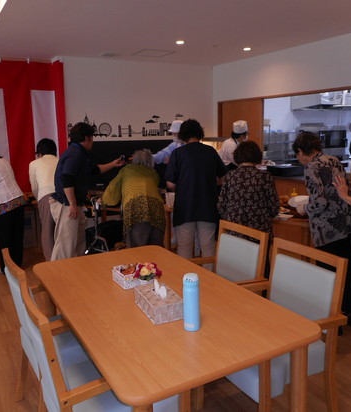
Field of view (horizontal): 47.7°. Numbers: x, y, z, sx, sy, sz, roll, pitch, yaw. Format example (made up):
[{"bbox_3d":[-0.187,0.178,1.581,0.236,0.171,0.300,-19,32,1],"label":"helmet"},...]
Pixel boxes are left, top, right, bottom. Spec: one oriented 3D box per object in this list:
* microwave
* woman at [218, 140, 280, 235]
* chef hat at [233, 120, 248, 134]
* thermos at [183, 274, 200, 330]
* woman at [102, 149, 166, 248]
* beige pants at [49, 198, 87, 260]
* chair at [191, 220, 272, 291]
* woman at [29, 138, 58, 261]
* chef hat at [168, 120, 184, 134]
[{"bbox_3d":[2.908,-1.215,7.300,0.580,0.340,0.450,-2,12,-9],"label":"microwave"},{"bbox_3d":[0.661,0.130,3.692,0.540,1.460,0.480,0,9,5],"label":"woman"},{"bbox_3d":[0.820,-0.990,5.000,0.200,0.150,0.180,-6,13,-24],"label":"chef hat"},{"bbox_3d":[0.068,0.388,1.615,0.066,0.232,0.068,-1,12,0],"label":"thermos"},{"bbox_3d":[-0.419,0.106,4.132,0.600,1.410,0.650,-1,9,-3],"label":"woman"},{"bbox_3d":[-1.026,0.376,3.798,0.330,0.940,0.340,-5,10,-25],"label":"beige pants"},{"bbox_3d":[0.235,0.591,2.688,0.570,0.860,0.540,-5,10,-29],"label":"chair"},{"bbox_3d":[-1.500,-0.070,4.612,0.460,1.420,0.580,-7,13,-29],"label":"woman"},{"bbox_3d":[0.018,-0.954,4.800,0.230,0.150,0.190,-6,13,-24],"label":"chef hat"}]

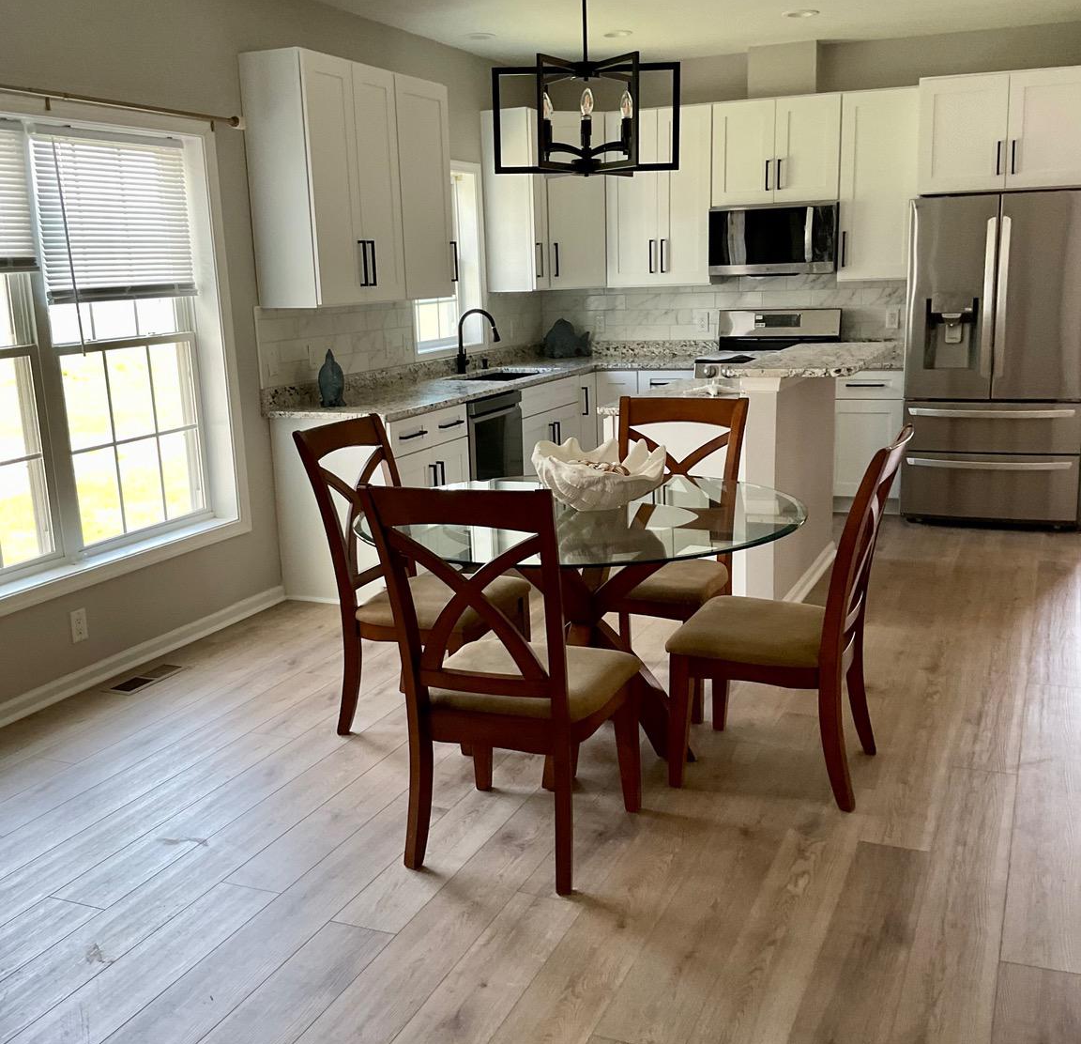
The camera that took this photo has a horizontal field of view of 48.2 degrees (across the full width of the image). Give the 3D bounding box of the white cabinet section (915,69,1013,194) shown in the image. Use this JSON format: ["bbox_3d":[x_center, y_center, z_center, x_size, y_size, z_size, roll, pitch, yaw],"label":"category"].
[{"bbox_3d":[2.401,-2.155,6.790,0.453,0.600,0.603,3,13,23],"label":"white cabinet section"}]

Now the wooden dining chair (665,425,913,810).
[{"bbox_3d":[0.743,0.254,3.590,0.620,1.026,0.500,4,13,23],"label":"wooden dining chair"}]

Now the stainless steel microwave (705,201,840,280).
[{"bbox_3d":[1.450,-1.719,7.350,0.760,0.420,0.400,4,13,23],"label":"stainless steel microwave"}]

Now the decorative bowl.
[{"bbox_3d":[0.183,-0.159,3.888,0.420,0.200,0.330,-1,12,3],"label":"decorative bowl"}]

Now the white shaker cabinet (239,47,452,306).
[{"bbox_3d":[-0.868,-1.592,5.779,0.330,1.060,1.320,4,13,23],"label":"white shaker cabinet"}]

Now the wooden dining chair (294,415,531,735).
[{"bbox_3d":[-0.377,0.190,4.043,0.620,1.026,0.500,4,13,25],"label":"wooden dining chair"}]

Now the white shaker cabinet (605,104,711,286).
[{"bbox_3d":[0.788,-2.033,7.613,0.690,1.064,0.330,4,13,23],"label":"white shaker cabinet"}]

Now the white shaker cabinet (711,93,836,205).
[{"bbox_3d":[1.450,-2.220,7.277,0.765,0.597,0.330,4,13,23],"label":"white shaker cabinet"}]

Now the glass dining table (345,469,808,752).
[{"bbox_3d":[0.156,0.342,3.886,1.385,0.765,1.385,4,13,23],"label":"glass dining table"}]

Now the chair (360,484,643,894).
[{"bbox_3d":[-0.074,0.369,3.173,0.500,1.026,0.620,3,13,20],"label":"chair"}]

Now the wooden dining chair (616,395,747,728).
[{"bbox_3d":[0.427,0.113,4.289,0.500,1.026,0.620,3,13,20],"label":"wooden dining chair"}]

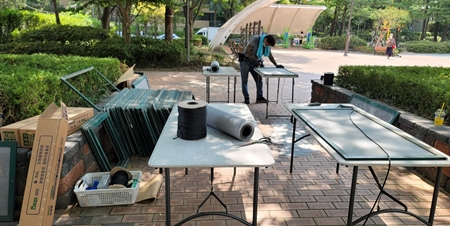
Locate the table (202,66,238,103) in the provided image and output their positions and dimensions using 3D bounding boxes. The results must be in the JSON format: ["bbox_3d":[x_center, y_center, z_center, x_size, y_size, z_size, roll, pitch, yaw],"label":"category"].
[{"bbox_3d":[-0.094,-0.418,6.014,0.600,0.730,1.220,0,14,-4],"label":"table"}]

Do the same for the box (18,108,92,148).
[{"bbox_3d":[-1.566,0.127,3.117,0.158,0.163,0.800,4,15,12],"label":"box"}]

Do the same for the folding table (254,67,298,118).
[{"bbox_3d":[0.926,-0.400,6.005,0.590,0.730,1.220,0,14,-2],"label":"folding table"}]

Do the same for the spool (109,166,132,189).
[{"bbox_3d":[-0.921,0.620,2.851,0.200,0.200,0.210,-3,32,-6],"label":"spool"}]

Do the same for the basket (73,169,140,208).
[{"bbox_3d":[-0.997,0.670,2.855,0.510,0.163,0.340,-1,15,-9],"label":"basket"}]

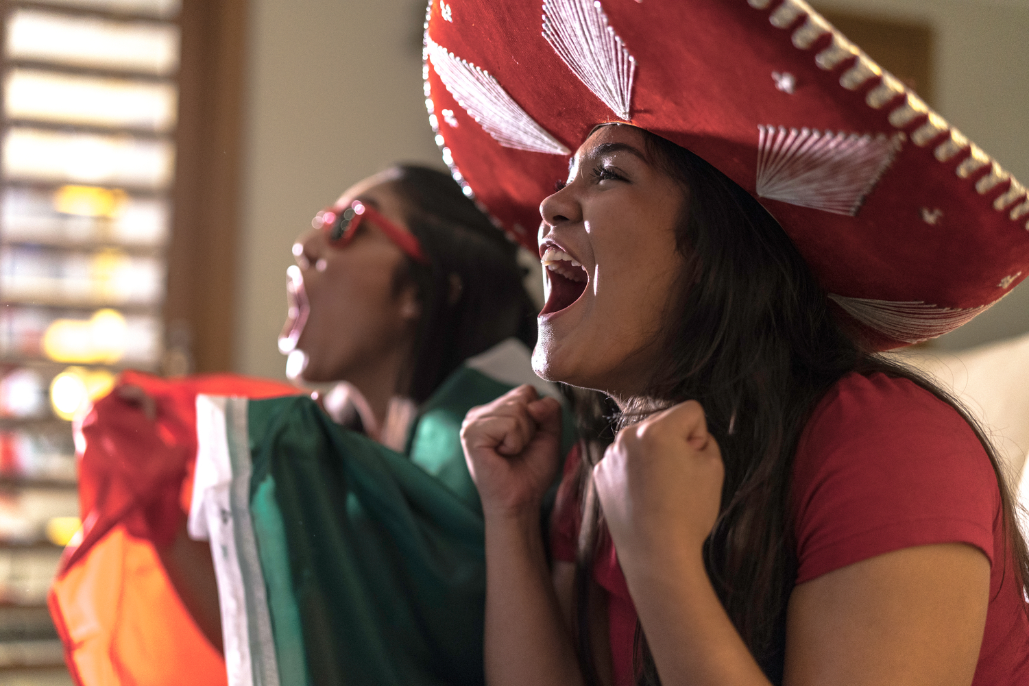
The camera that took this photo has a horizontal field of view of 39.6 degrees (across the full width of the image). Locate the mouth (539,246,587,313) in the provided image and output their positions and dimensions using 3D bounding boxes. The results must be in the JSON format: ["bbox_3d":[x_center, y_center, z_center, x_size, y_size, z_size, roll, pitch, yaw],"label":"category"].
[{"bbox_3d":[0.036,-0.048,1.110,0.036,0.055,0.050,15,-8,-27],"label":"mouth"}]

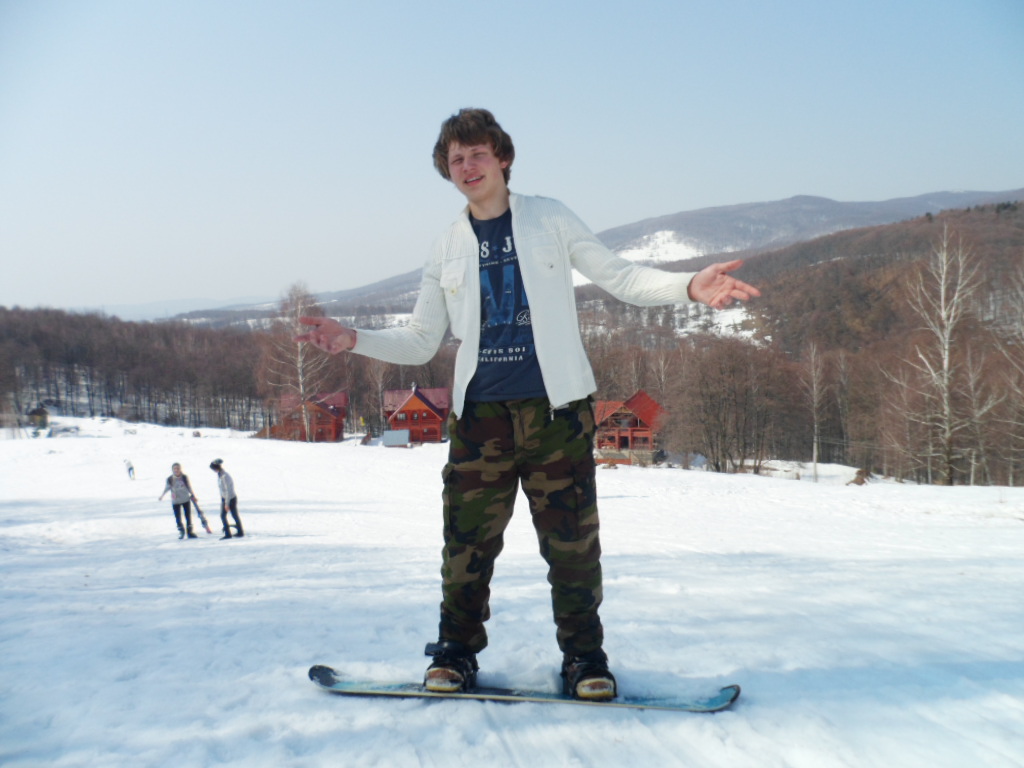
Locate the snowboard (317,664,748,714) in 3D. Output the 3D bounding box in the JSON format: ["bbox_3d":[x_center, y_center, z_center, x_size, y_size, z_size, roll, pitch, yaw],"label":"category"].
[{"bbox_3d":[0.035,1.014,2.570,1.430,0.080,0.260,1,-9,5],"label":"snowboard"}]

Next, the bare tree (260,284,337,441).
[{"bbox_3d":[-28.037,-2.823,101.000,9.500,20.300,9.500,-1,4,0],"label":"bare tree"}]

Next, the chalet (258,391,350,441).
[{"bbox_3d":[-31.566,5.020,117.000,9.900,7.800,8.800,-1,4,0],"label":"chalet"}]

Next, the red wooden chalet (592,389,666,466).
[{"bbox_3d":[15.562,5.581,101.000,8.300,9.300,10.000,1,5,21],"label":"red wooden chalet"}]

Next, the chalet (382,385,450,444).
[{"bbox_3d":[-13.659,4.362,110.000,8.800,8.100,8.600,-1,4,3],"label":"chalet"}]

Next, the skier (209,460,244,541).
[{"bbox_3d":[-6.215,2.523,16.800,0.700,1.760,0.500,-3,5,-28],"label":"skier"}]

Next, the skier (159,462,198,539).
[{"bbox_3d":[-7.285,2.545,16.800,0.850,1.640,0.450,-3,5,-19],"label":"skier"}]

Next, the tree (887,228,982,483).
[{"bbox_3d":[27.500,-1.853,50.000,5.800,16.900,5.800,-1,4,0],"label":"tree"}]

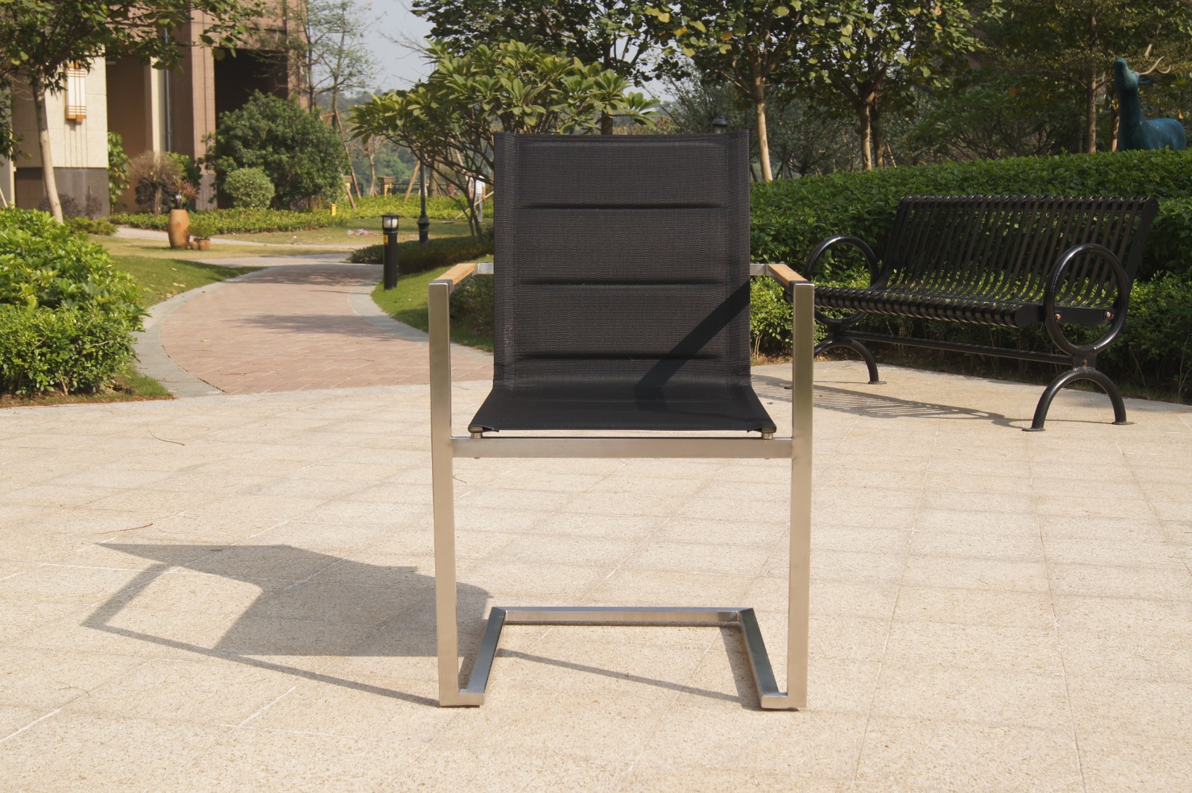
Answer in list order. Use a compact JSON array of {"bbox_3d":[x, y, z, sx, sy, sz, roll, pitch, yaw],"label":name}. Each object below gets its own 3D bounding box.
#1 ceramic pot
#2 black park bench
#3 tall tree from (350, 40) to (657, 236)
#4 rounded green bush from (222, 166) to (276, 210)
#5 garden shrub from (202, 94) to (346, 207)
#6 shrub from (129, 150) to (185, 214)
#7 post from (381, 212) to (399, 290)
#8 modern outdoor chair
[{"bbox_3d":[-8.137,-3.265,29.000,0.472,0.798,0.472,0,7,0],"label":"ceramic pot"},{"bbox_3d":[1.454,-0.391,6.097,0.650,0.840,1.620,-3,8,-26],"label":"black park bench"},{"bbox_3d":[-1.270,-3.488,20.500,4.220,2.847,3.882,0,7,0],"label":"tall tree"},{"bbox_3d":[-8.029,-4.791,34.500,1.187,1.036,1.187,0,7,0],"label":"rounded green bush"},{"bbox_3d":[-7.511,-5.725,35.000,3.350,2.868,3.183,0,7,0],"label":"garden shrub"},{"bbox_3d":[-9.892,-4.778,33.500,1.320,1.467,1.320,0,7,0],"label":"shrub"},{"bbox_3d":[-2.009,-1.415,14.500,0.172,0.762,0.172,0,7,0],"label":"post"},{"bbox_3d":[0.046,0.003,2.482,0.566,0.900,0.570,0,7,1],"label":"modern outdoor chair"}]

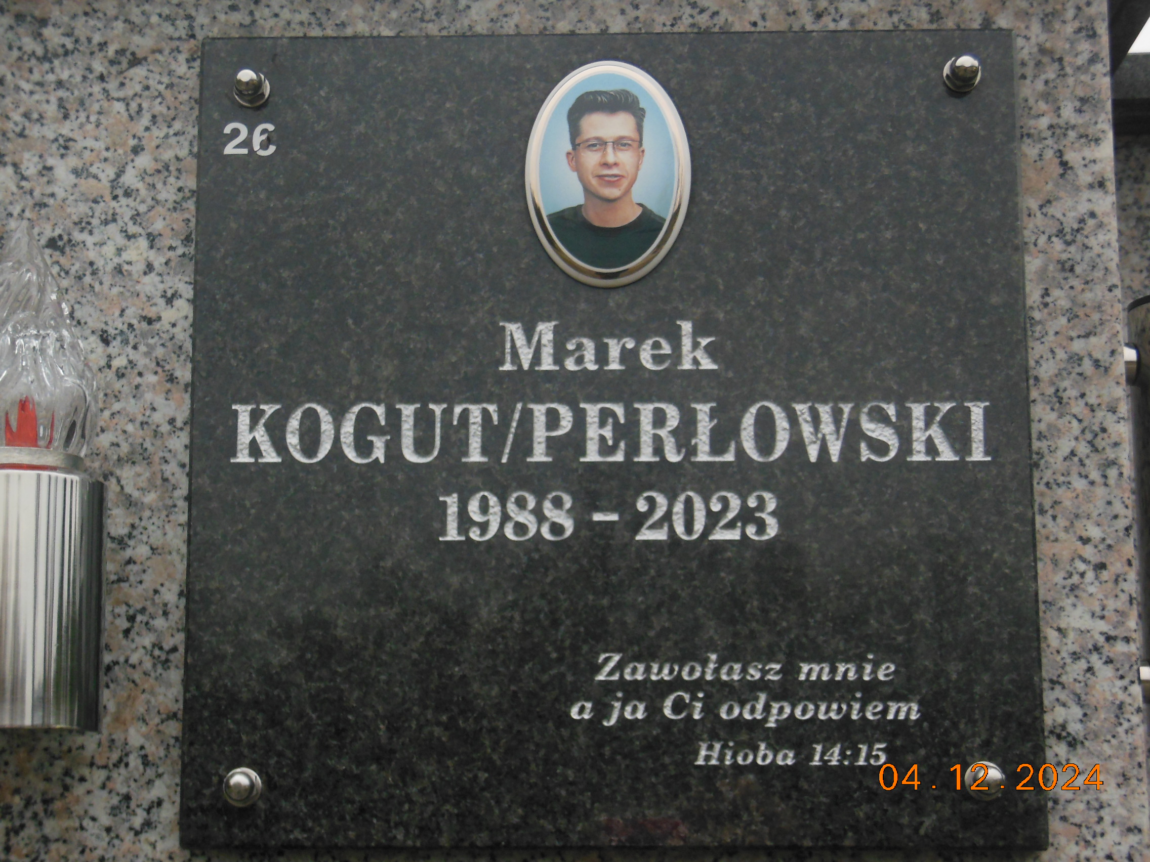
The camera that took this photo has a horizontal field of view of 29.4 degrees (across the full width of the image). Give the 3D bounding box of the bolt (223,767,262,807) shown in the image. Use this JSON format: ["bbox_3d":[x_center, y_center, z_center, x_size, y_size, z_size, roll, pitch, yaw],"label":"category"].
[{"bbox_3d":[-0.141,0.150,0.924,0.017,0.017,0.014,0,-11,1],"label":"bolt"}]

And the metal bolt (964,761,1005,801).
[{"bbox_3d":[0.173,0.146,0.918,0.017,0.017,0.014,0,-11,1],"label":"metal bolt"}]

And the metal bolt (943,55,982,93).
[{"bbox_3d":[0.174,-0.161,0.976,0.017,0.017,0.014,0,-11,1],"label":"metal bolt"}]

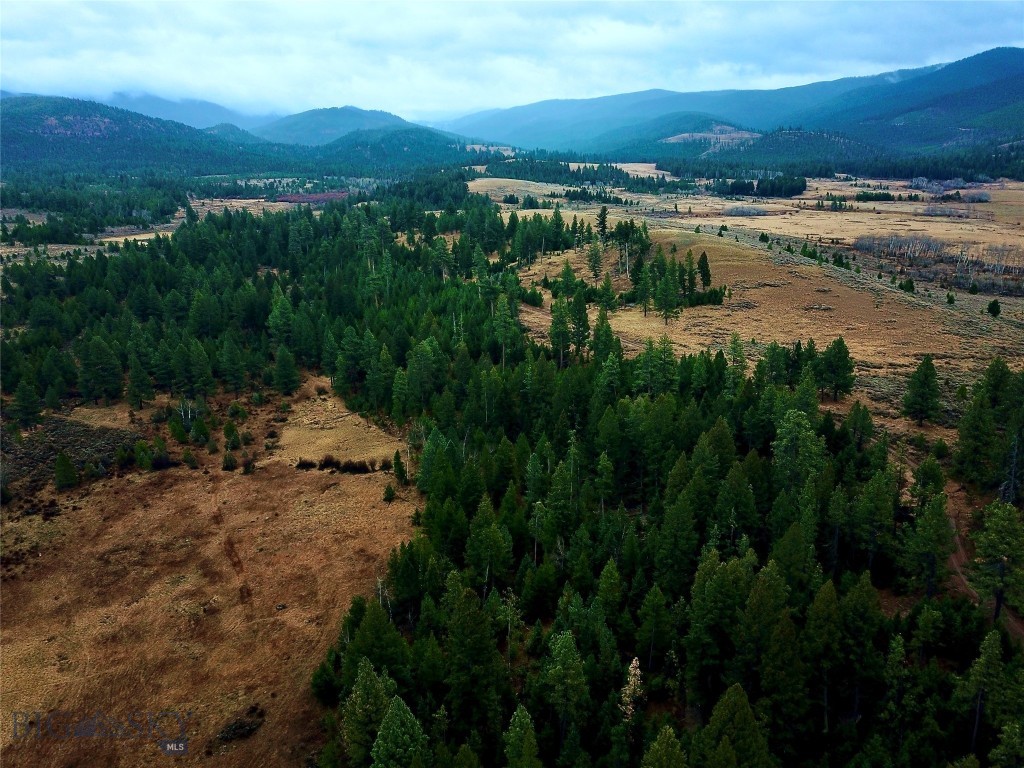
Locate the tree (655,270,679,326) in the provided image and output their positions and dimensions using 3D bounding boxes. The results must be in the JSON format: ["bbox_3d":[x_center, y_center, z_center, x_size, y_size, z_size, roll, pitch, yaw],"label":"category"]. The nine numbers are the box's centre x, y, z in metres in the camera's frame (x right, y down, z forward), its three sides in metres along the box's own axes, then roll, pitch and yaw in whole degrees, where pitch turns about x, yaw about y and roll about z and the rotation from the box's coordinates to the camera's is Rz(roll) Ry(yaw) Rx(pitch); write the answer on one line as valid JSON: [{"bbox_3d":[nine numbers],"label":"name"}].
[{"bbox_3d":[38.170,-21.210,188.090,5.870,14.030,5.870,0,16,0],"label":"tree"}]

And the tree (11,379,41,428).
[{"bbox_3d":[-111.310,4.370,175.050,6.830,11.270,6.830,0,17,0],"label":"tree"}]

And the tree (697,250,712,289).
[{"bbox_3d":[61.110,-35.560,242.360,4.100,12.300,4.100,0,17,0],"label":"tree"}]

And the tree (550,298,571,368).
[{"bbox_3d":[10.580,-10.460,162.320,4.220,15.290,4.220,0,16,0],"label":"tree"}]

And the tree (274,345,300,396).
[{"bbox_3d":[-50.990,-2.980,173.040,5.620,12.090,5.620,0,16,0],"label":"tree"}]

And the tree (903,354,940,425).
[{"bbox_3d":[81.200,1.160,150.580,6.660,14.260,6.660,0,16,0],"label":"tree"}]

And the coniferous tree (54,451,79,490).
[{"bbox_3d":[-81.870,15.840,140.560,4.020,7.520,4.020,0,17,0],"label":"coniferous tree"}]

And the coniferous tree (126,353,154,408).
[{"bbox_3d":[-91.020,-0.660,186.910,6.320,13.960,6.320,0,17,0],"label":"coniferous tree"}]

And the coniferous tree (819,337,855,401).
[{"bbox_3d":[78.770,-3.730,183.820,7.410,15.650,7.410,0,17,0],"label":"coniferous tree"}]

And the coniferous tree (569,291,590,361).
[{"bbox_3d":[16.920,-14.480,190.270,4.950,17.440,4.950,0,17,0],"label":"coniferous tree"}]

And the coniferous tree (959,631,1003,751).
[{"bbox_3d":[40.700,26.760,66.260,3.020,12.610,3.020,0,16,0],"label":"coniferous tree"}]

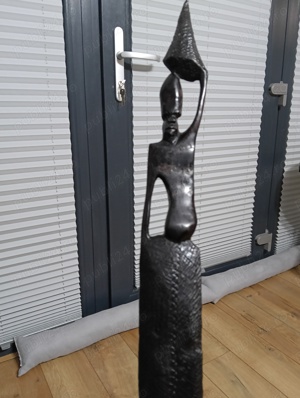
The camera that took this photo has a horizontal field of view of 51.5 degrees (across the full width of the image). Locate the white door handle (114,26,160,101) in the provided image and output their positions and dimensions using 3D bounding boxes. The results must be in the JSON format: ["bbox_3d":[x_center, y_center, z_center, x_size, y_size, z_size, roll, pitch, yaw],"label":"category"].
[{"bbox_3d":[-0.037,-0.459,1.072,0.151,0.239,0.060,-8,18,-27],"label":"white door handle"}]

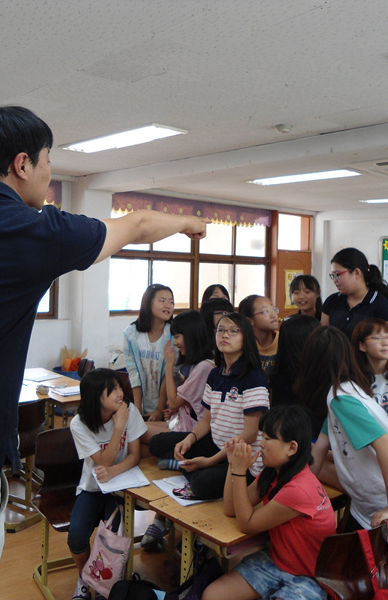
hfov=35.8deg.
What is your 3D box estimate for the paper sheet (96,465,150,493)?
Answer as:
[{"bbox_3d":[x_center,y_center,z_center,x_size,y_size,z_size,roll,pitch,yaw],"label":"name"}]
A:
[{"bbox_3d":[-0.308,0.760,2.560,0.215,0.010,0.280,0,3,-24],"label":"paper sheet"}]

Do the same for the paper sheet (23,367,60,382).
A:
[{"bbox_3d":[-1.273,0.626,4.898,0.220,0.010,0.300,3,4,24],"label":"paper sheet"}]

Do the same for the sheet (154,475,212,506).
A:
[{"bbox_3d":[-0.011,0.777,2.467,0.210,0.008,0.297,0,3,-28],"label":"sheet"}]

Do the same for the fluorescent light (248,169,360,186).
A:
[{"bbox_3d":[1.083,-1.224,6.067,0.310,0.060,1.260,-1,4,-40],"label":"fluorescent light"}]

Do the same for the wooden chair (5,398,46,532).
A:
[{"bbox_3d":[-1.203,1.005,3.855,0.460,0.760,0.380,4,4,37],"label":"wooden chair"}]

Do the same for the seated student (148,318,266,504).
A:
[{"bbox_3d":[0.055,0.415,2.760,0.580,0.780,0.560,4,4,37],"label":"seated student"}]

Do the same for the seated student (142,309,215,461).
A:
[{"bbox_3d":[-0.090,0.406,3.170,0.500,0.740,0.520,1,4,-21],"label":"seated student"}]

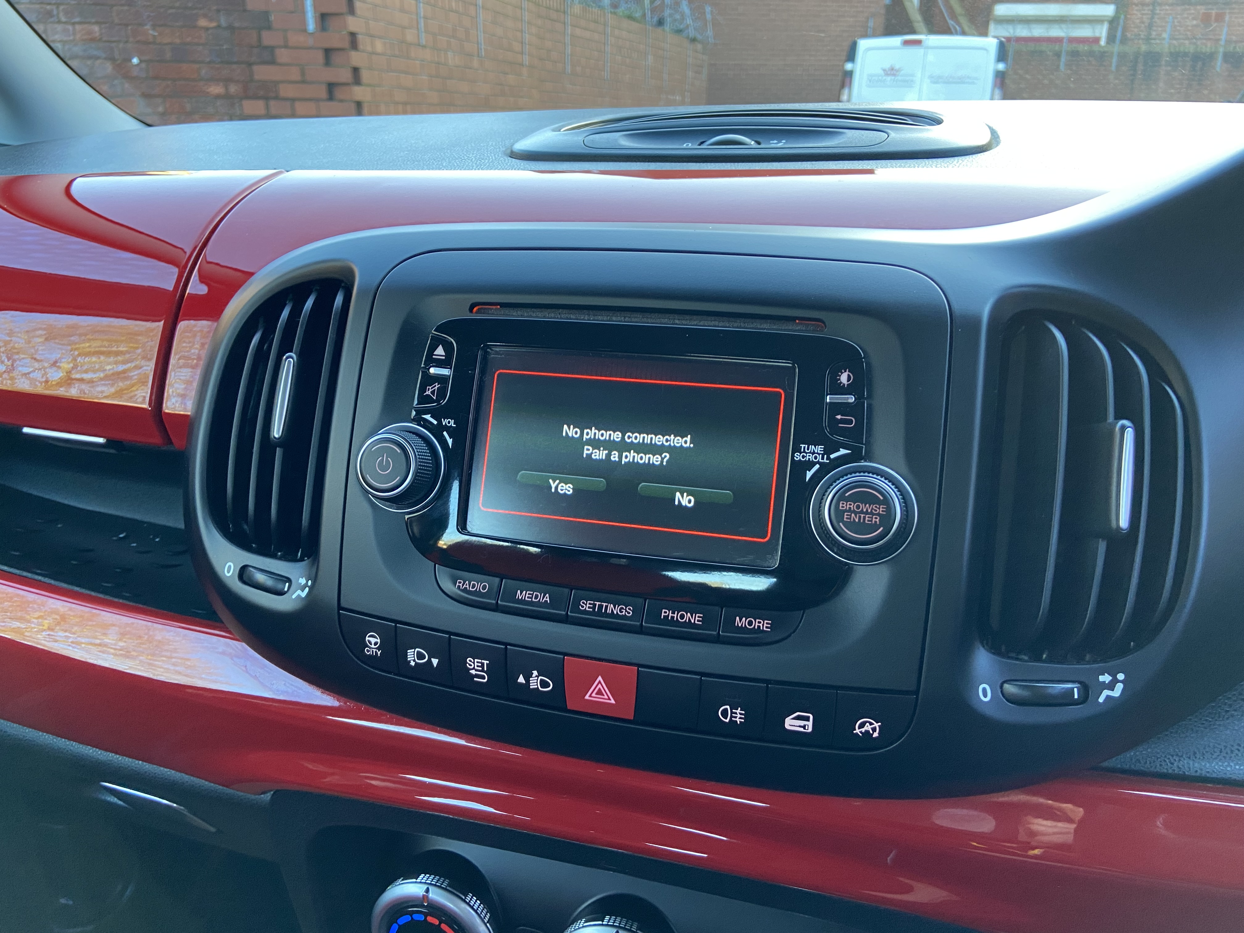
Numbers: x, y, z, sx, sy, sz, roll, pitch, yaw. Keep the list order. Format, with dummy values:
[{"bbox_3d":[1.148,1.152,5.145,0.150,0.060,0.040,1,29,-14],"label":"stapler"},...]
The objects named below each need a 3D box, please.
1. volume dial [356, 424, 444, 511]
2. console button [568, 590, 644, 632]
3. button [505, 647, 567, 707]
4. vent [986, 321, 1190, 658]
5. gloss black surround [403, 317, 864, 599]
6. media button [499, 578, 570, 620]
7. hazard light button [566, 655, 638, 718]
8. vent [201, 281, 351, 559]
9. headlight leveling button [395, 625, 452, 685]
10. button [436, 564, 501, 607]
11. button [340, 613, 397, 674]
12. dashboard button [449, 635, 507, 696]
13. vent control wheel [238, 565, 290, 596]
[{"bbox_3d":[-0.080,0.000,0.331,0.032,0.032,0.017,5,-3,16],"label":"volume dial"},{"bbox_3d":[-0.004,0.048,0.312,0.025,0.011,0.007,5,-3,16],"label":"console button"},{"bbox_3d":[-0.028,0.071,0.320,0.021,0.018,0.007,5,10,16],"label":"button"},{"bbox_3d":[0.141,0.007,0.287,0.053,0.100,0.025,5,-3,16],"label":"vent"},{"bbox_3d":[0.000,-0.005,0.317,0.156,0.091,0.015,5,-3,16],"label":"gloss black surround"},{"bbox_3d":[-0.030,0.046,0.324,0.026,0.011,0.009,5,-3,16],"label":"media button"},{"bbox_3d":[-0.007,0.075,0.317,0.026,0.017,0.009,5,-3,16],"label":"hazard light button"},{"bbox_3d":[-0.135,-0.019,0.372,0.056,0.111,0.029,5,-3,16],"label":"vent"},{"bbox_3d":[-0.070,0.067,0.335,0.023,0.018,0.009,5,-3,16],"label":"headlight leveling button"},{"bbox_3d":[-0.053,0.042,0.327,0.025,0.012,0.007,5,-3,16],"label":"button"},{"bbox_3d":[-0.089,0.063,0.338,0.024,0.018,0.007,5,10,16],"label":"button"},{"bbox_3d":[-0.048,0.069,0.326,0.021,0.018,0.007,5,10,16],"label":"dashboard button"},{"bbox_3d":[-0.133,0.043,0.353,0.022,0.009,0.008,5,3,16],"label":"vent control wheel"}]

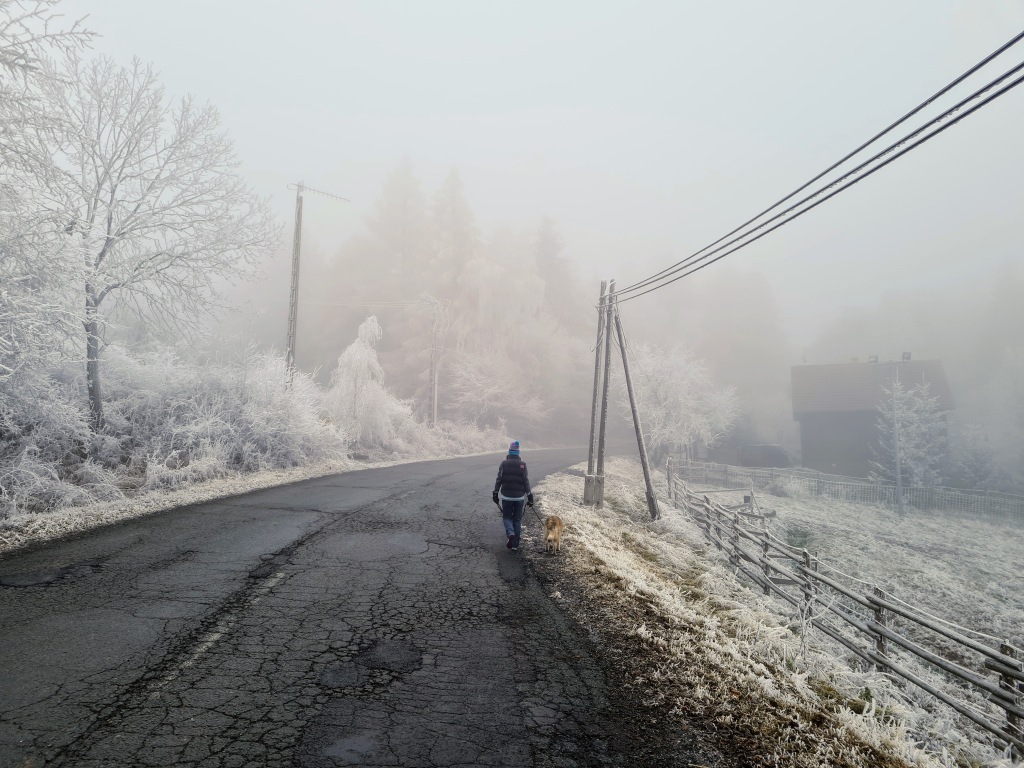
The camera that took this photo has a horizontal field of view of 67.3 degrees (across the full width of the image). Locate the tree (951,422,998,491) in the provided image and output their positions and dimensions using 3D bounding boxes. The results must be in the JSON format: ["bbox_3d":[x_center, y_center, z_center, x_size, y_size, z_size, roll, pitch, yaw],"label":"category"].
[{"bbox_3d":[26.159,4.137,43.664,2.700,4.013,2.700,-3,-5,31],"label":"tree"}]

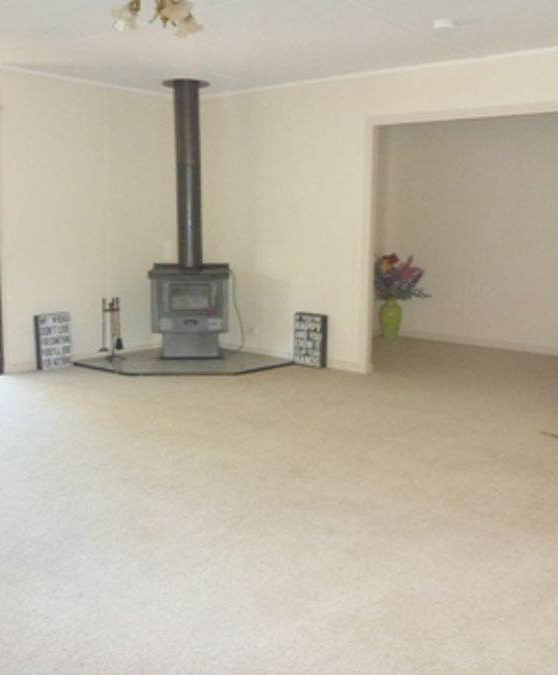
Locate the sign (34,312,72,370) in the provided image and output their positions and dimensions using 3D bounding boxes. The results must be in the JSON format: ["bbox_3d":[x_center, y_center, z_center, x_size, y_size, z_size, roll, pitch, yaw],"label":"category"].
[{"bbox_3d":[-1.919,0.028,6.204,0.290,0.455,0.063,-8,9,-43],"label":"sign"}]

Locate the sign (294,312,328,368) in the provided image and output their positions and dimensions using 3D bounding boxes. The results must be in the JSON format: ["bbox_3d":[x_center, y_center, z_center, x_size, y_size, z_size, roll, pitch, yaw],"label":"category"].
[{"bbox_3d":[0.274,0.026,6.376,0.290,0.455,0.063,8,10,39],"label":"sign"}]

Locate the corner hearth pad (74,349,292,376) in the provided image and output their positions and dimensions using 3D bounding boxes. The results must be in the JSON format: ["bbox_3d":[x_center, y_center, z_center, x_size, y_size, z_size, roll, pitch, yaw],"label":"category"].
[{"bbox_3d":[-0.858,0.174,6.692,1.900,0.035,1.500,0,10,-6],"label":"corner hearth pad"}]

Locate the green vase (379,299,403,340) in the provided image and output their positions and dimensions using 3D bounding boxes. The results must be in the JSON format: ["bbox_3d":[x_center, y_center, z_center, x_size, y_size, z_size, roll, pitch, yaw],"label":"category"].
[{"bbox_3d":[1.221,-0.203,7.871,0.250,0.430,0.250,1,10,0],"label":"green vase"}]

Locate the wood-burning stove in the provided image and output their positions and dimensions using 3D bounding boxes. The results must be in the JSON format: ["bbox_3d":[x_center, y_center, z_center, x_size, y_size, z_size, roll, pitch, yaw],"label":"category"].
[{"bbox_3d":[-0.803,-1.029,6.535,0.700,2.400,0.540,0,10,-6],"label":"wood-burning stove"}]

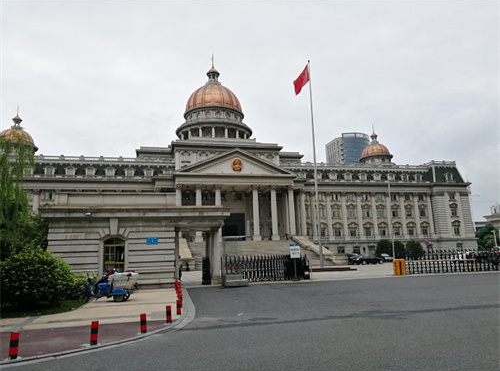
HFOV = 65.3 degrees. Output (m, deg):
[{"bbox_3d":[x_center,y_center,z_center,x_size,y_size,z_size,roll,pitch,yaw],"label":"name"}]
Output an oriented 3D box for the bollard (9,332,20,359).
[{"bbox_3d":[-4.250,2.888,7.027,0.148,0.433,0.148,-2,-10,0],"label":"bollard"}]

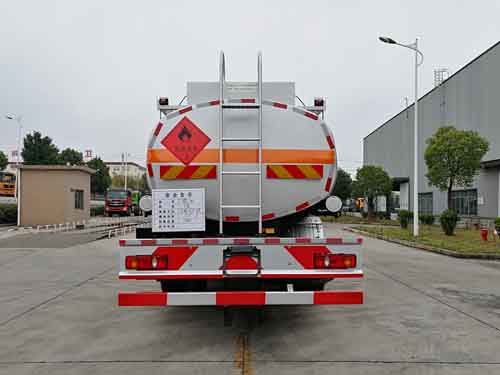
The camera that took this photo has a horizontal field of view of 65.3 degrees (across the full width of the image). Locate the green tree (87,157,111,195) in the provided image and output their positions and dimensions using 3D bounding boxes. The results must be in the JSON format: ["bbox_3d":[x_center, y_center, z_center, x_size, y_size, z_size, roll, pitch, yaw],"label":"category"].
[{"bbox_3d":[-17.413,-0.061,44.047,3.380,6.910,3.380,0,-3,1],"label":"green tree"}]

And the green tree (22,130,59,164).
[{"bbox_3d":[-24.685,-1.647,46.120,4.720,10.270,4.720,0,-3,1],"label":"green tree"}]

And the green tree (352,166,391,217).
[{"bbox_3d":[11.453,0.397,36.519,3.740,5.120,3.740,0,-3,1],"label":"green tree"}]

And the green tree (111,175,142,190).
[{"bbox_3d":[-21.512,1.097,68.019,5.580,6.750,5.580,0,-3,1],"label":"green tree"}]

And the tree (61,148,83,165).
[{"bbox_3d":[-21.824,-0.628,48.076,3.450,8.410,3.450,0,-3,1],"label":"tree"}]

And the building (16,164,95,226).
[{"bbox_3d":[-13.525,0.569,27.852,4.300,4.000,3.300,0,-3,-1],"label":"building"}]

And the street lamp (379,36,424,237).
[{"bbox_3d":[6.364,-2.217,16.516,1.930,8.510,0.350,0,-3,0],"label":"street lamp"}]

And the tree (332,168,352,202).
[{"bbox_3d":[11.207,0.608,50.023,3.850,6.110,3.850,0,-3,1],"label":"tree"}]

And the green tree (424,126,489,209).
[{"bbox_3d":[10.579,-0.479,20.042,3.280,5.350,3.280,0,-3,1],"label":"green tree"}]

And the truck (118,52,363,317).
[{"bbox_3d":[-0.169,0.255,7.696,2.400,3.020,7.800,0,-3,-1],"label":"truck"}]

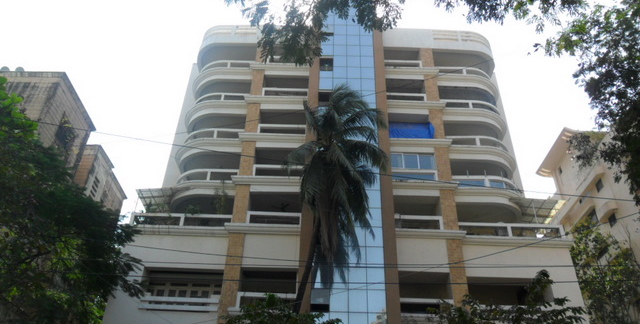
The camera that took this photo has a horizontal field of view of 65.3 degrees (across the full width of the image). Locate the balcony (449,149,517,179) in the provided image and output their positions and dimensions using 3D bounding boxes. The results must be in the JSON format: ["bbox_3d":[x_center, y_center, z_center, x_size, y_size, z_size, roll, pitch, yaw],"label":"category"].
[{"bbox_3d":[10.185,0.119,30.860,4.778,1.220,2.186,2,-36,0],"label":"balcony"}]

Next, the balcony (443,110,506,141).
[{"bbox_3d":[10.067,-2.284,32.250,4.600,1.050,2.120,2,-37,1],"label":"balcony"}]

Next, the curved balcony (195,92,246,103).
[{"bbox_3d":[-6.570,-3.858,33.004,3.965,0.742,1.271,2,-36,0],"label":"curved balcony"}]

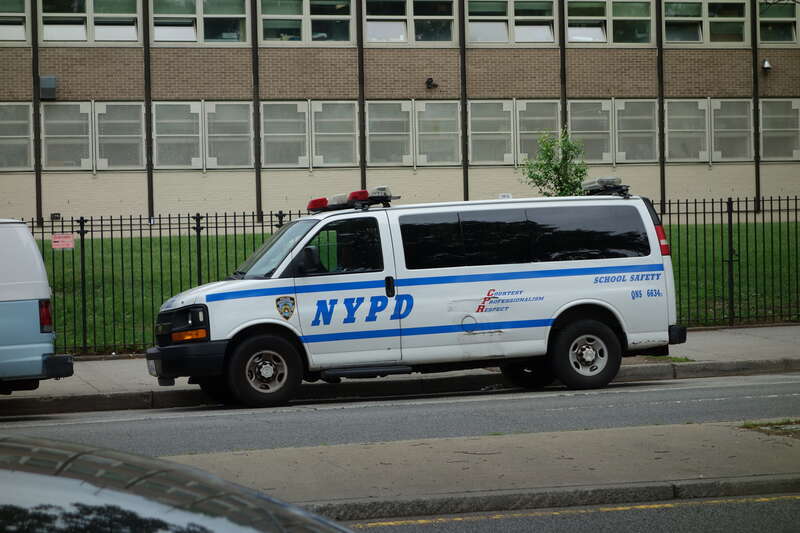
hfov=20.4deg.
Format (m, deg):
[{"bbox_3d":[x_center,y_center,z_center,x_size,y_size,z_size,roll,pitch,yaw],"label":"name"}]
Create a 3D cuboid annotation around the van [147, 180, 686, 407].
[{"bbox_3d":[0.097,0.301,23.626,5.690,2.150,2.020,-2,-1,-16],"label":"van"}]

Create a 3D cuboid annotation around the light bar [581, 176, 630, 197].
[{"bbox_3d":[2.236,-0.871,24.266,0.260,0.180,1.050,-2,-1,-16],"label":"light bar"}]

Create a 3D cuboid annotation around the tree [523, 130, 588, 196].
[{"bbox_3d":[1.903,-0.228,25.976,0.820,2.750,0.820,-1,1,-16],"label":"tree"}]

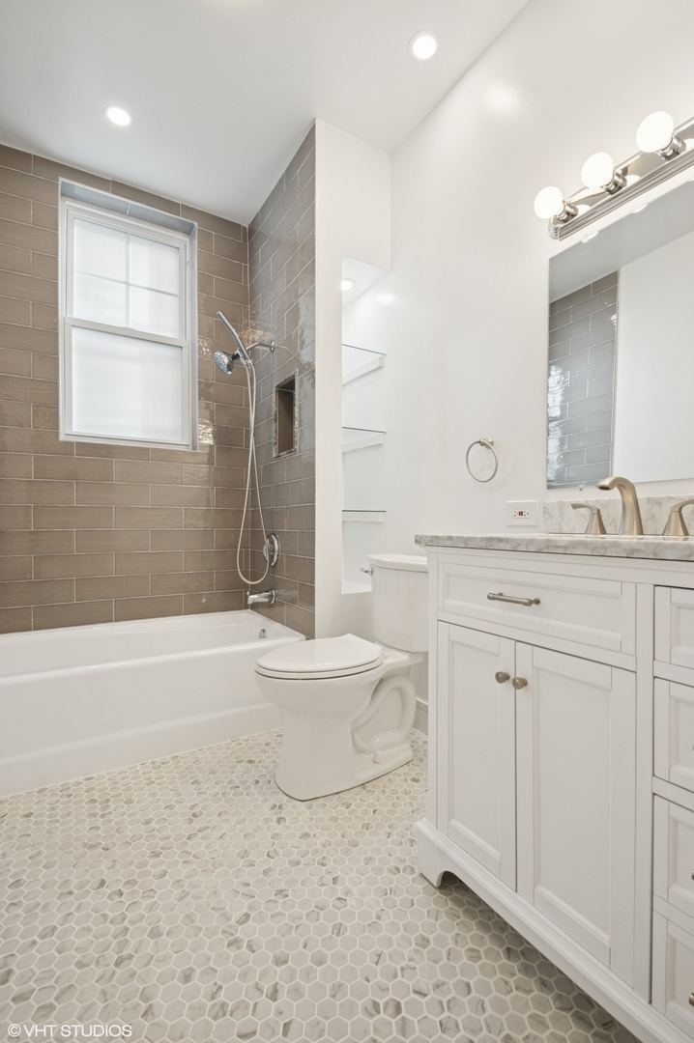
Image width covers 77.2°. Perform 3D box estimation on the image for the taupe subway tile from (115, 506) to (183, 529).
[{"bbox_3d":[-0.960,-0.015,2.122,0.309,0.106,0.009,0,0,-32],"label":"taupe subway tile"}]

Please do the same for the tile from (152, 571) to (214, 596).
[{"bbox_3d":[-0.828,0.316,2.207,0.309,0.107,0.009,0,0,-32],"label":"tile"}]

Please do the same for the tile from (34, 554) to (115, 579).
[{"bbox_3d":[-1.332,0.219,2.131,0.337,0.116,0.010,0,0,-29],"label":"tile"}]

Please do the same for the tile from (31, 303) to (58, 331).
[{"bbox_3d":[-1.315,-0.889,1.894,0.093,0.106,0.009,0,0,-32],"label":"tile"}]

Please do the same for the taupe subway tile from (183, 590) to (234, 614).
[{"bbox_3d":[-0.746,0.459,2.453,0.332,0.116,0.010,0,0,-29],"label":"taupe subway tile"}]

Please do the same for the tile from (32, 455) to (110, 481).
[{"bbox_3d":[-1.222,-0.235,1.956,0.306,0.105,0.009,0,0,-32],"label":"tile"}]

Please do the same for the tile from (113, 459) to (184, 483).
[{"bbox_3d":[-0.960,-0.234,2.121,0.309,0.106,0.009,0,0,-32],"label":"tile"}]

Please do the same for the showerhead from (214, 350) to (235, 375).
[{"bbox_3d":[-0.595,-0.768,2.107,0.073,0.112,0.112,-42,20,-24],"label":"showerhead"}]

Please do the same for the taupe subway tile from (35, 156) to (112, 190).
[{"bbox_3d":[-1.338,-1.684,2.128,0.326,0.089,0.010,0,0,-29],"label":"taupe subway tile"}]

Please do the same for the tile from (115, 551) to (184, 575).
[{"bbox_3d":[-1.020,0.218,2.257,0.328,0.115,0.010,0,0,-31],"label":"tile"}]

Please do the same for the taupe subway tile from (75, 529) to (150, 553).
[{"bbox_3d":[-1.185,0.102,2.212,0.335,0.117,0.010,0,0,-29],"label":"taupe subway tile"}]

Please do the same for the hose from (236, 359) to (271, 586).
[{"bbox_3d":[-0.460,-0.242,2.141,0.165,1.111,0.080,0,0,-31],"label":"hose"}]

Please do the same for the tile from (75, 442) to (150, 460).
[{"bbox_3d":[-1.162,-0.350,2.171,0.328,0.077,0.010,0,0,-31],"label":"tile"}]

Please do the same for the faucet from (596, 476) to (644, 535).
[{"bbox_3d":[0.690,-0.039,1.095,0.155,0.149,0.052,0,0,-30],"label":"faucet"}]

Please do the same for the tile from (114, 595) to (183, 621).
[{"bbox_3d":[-0.962,0.422,2.123,0.309,0.102,0.009,0,0,-32],"label":"tile"}]

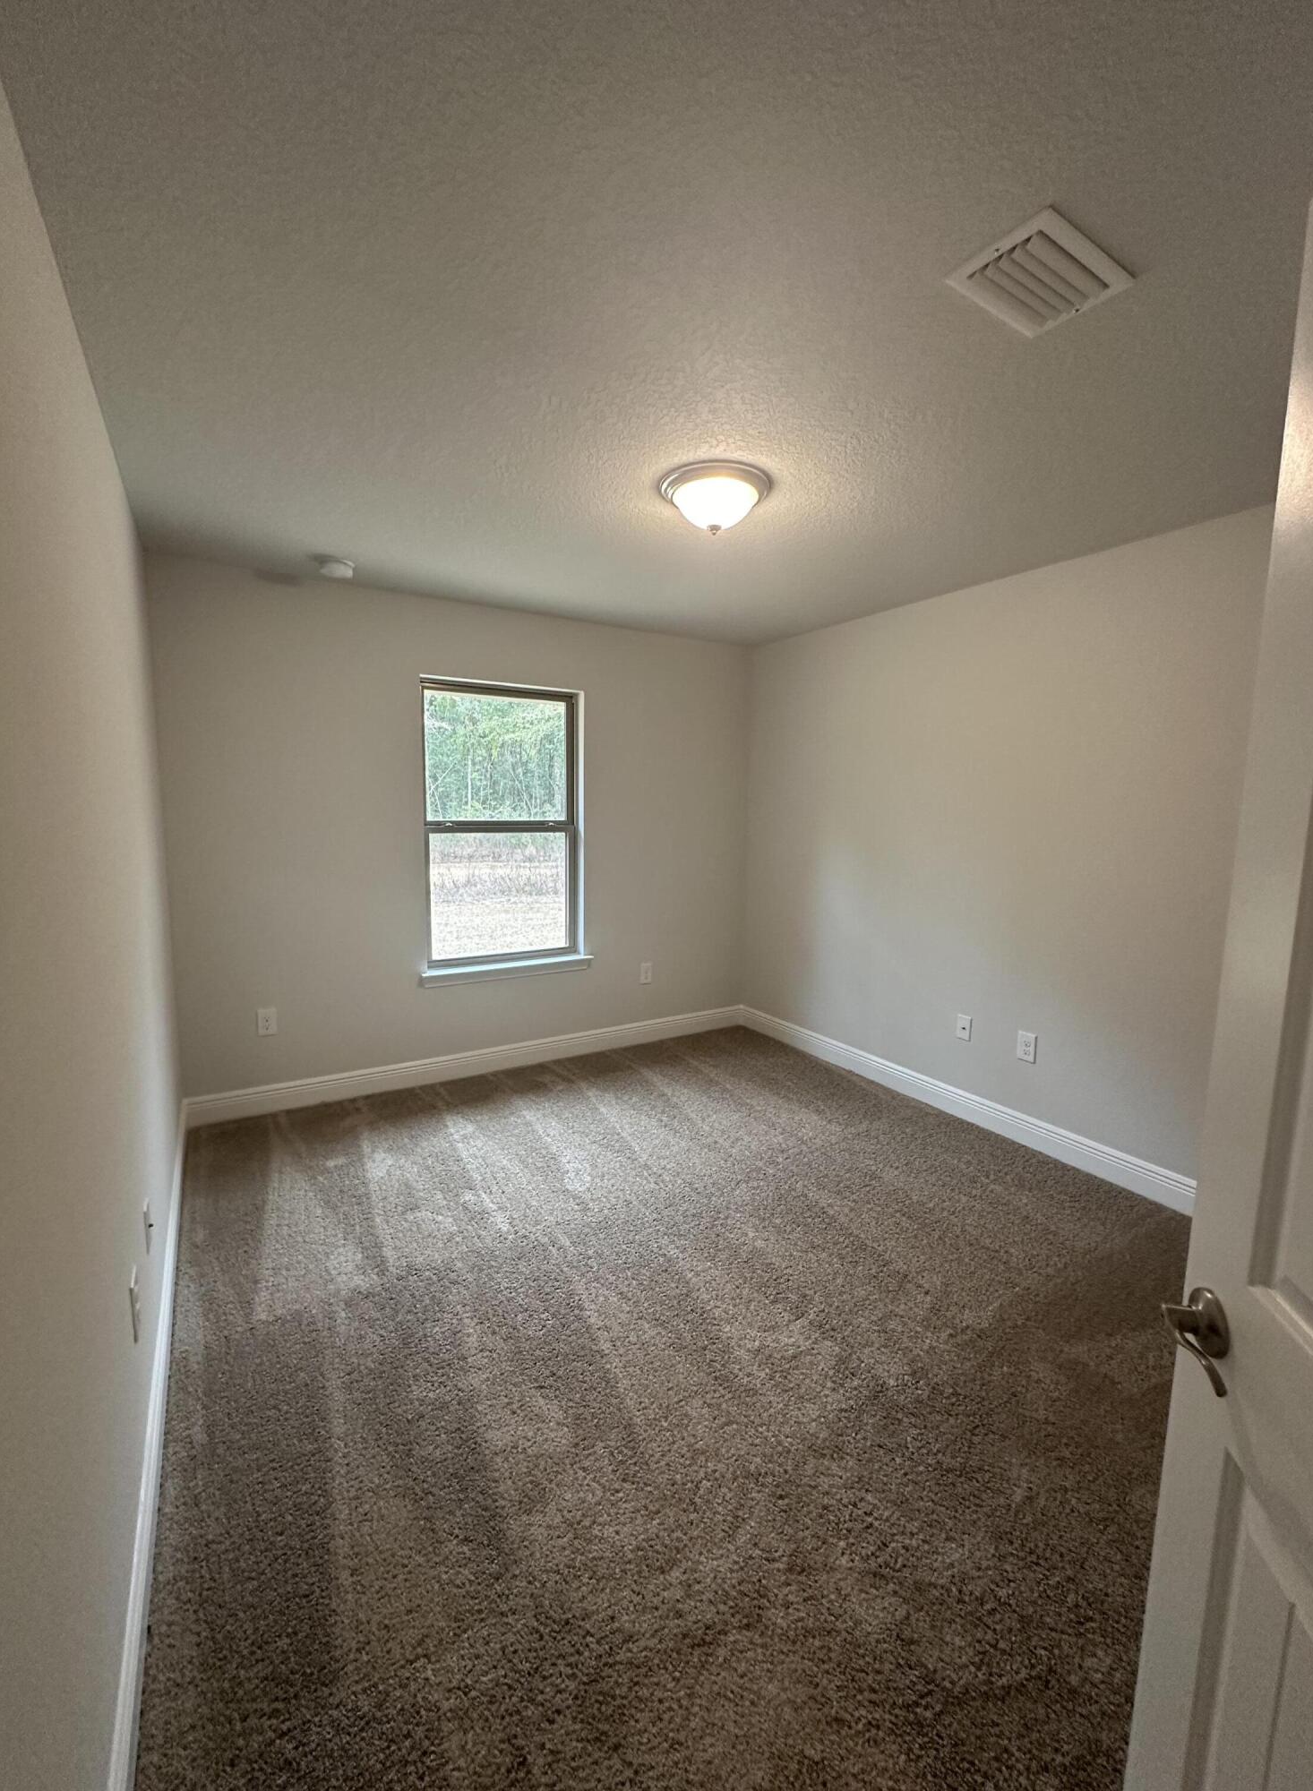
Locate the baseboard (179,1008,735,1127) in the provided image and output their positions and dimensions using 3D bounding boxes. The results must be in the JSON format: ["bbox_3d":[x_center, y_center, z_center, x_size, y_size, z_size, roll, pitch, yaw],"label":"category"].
[{"bbox_3d":[-0.763,0.880,4.007,3.110,0.136,0.018,-4,8,-31],"label":"baseboard"}]

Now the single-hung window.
[{"bbox_3d":[-0.807,-0.367,3.868,0.875,1.460,0.100,-4,8,-31],"label":"single-hung window"}]

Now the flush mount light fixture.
[{"bbox_3d":[0.184,-1.206,2.272,0.348,0.145,0.348,1,7,0],"label":"flush mount light fixture"}]

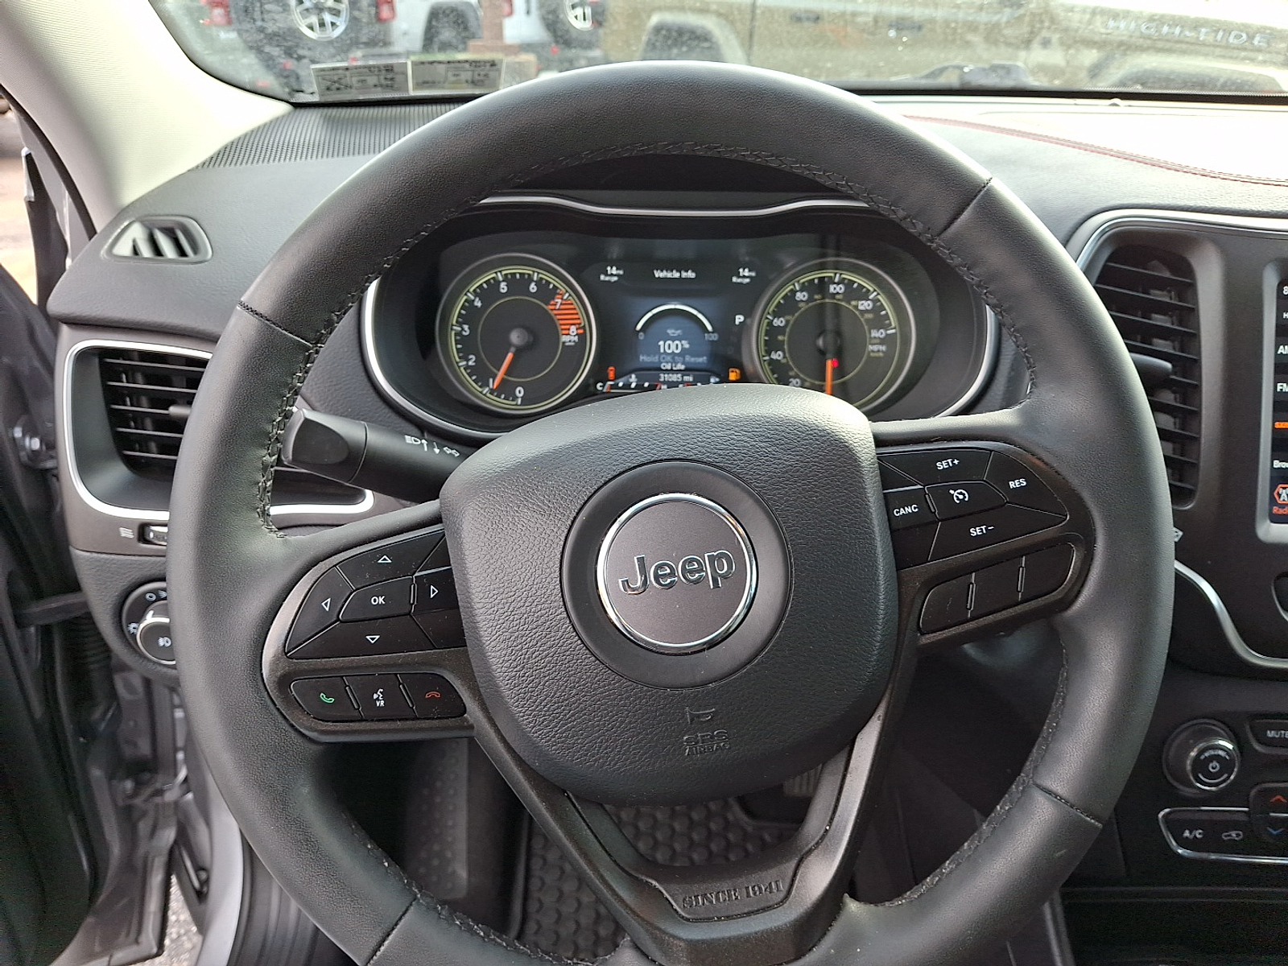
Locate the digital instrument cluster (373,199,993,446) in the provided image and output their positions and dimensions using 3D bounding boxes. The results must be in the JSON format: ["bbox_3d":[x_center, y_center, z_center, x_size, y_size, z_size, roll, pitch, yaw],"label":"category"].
[{"bbox_3d":[0.022,-0.097,0.570,0.375,0.147,0.060,0,0,0],"label":"digital instrument cluster"}]

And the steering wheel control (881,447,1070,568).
[{"bbox_3d":[0.133,0.011,0.375,0.070,0.048,0.013,-10,-3,-3],"label":"steering wheel control"}]

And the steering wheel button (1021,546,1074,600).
[{"bbox_3d":[0.154,0.034,0.357,0.025,0.017,0.006,-15,-2,4],"label":"steering wheel button"}]

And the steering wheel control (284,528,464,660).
[{"bbox_3d":[-0.104,0.043,0.361,0.069,0.048,0.013,-10,-3,-3],"label":"steering wheel control"}]

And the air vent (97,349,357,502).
[{"bbox_3d":[-0.244,-0.033,0.548,0.153,0.080,0.040,5,8,11],"label":"air vent"}]

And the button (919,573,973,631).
[{"bbox_3d":[0.121,0.048,0.372,0.022,0.018,0.009,-12,-3,-3],"label":"button"}]

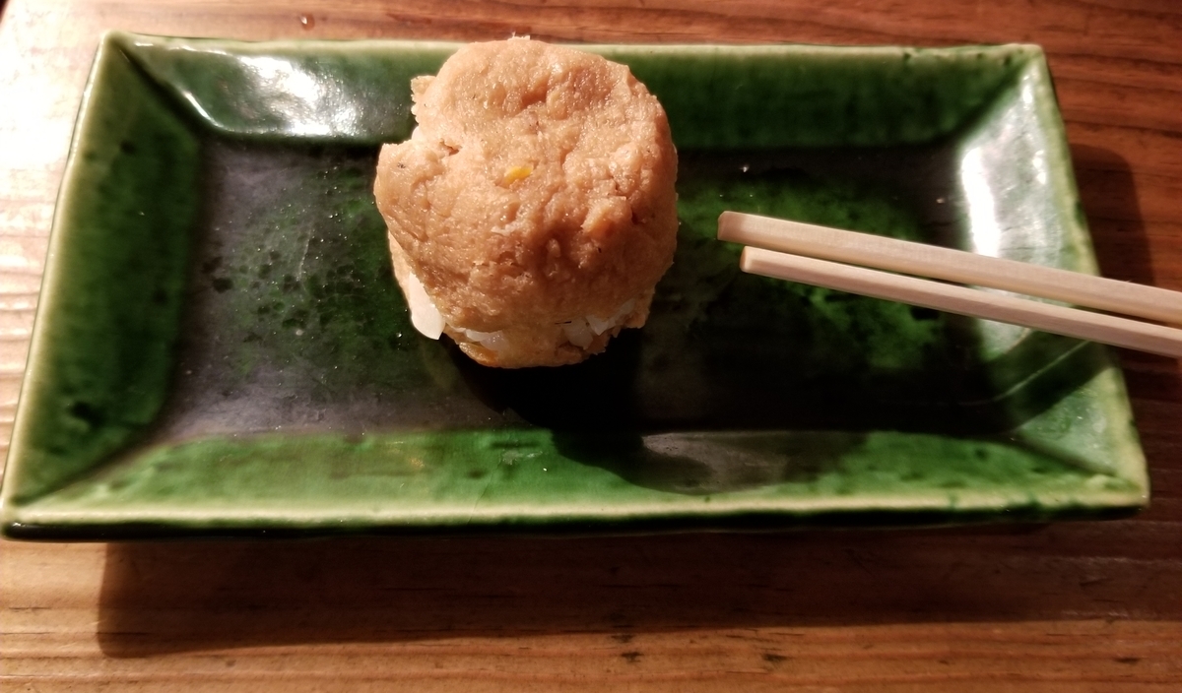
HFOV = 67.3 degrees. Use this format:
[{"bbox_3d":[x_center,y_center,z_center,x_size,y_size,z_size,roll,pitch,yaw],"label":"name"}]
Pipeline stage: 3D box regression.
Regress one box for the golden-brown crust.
[{"bbox_3d":[-0.013,-0.030,0.187,0.062,0.046,0.067,-1,69,-4],"label":"golden-brown crust"}]

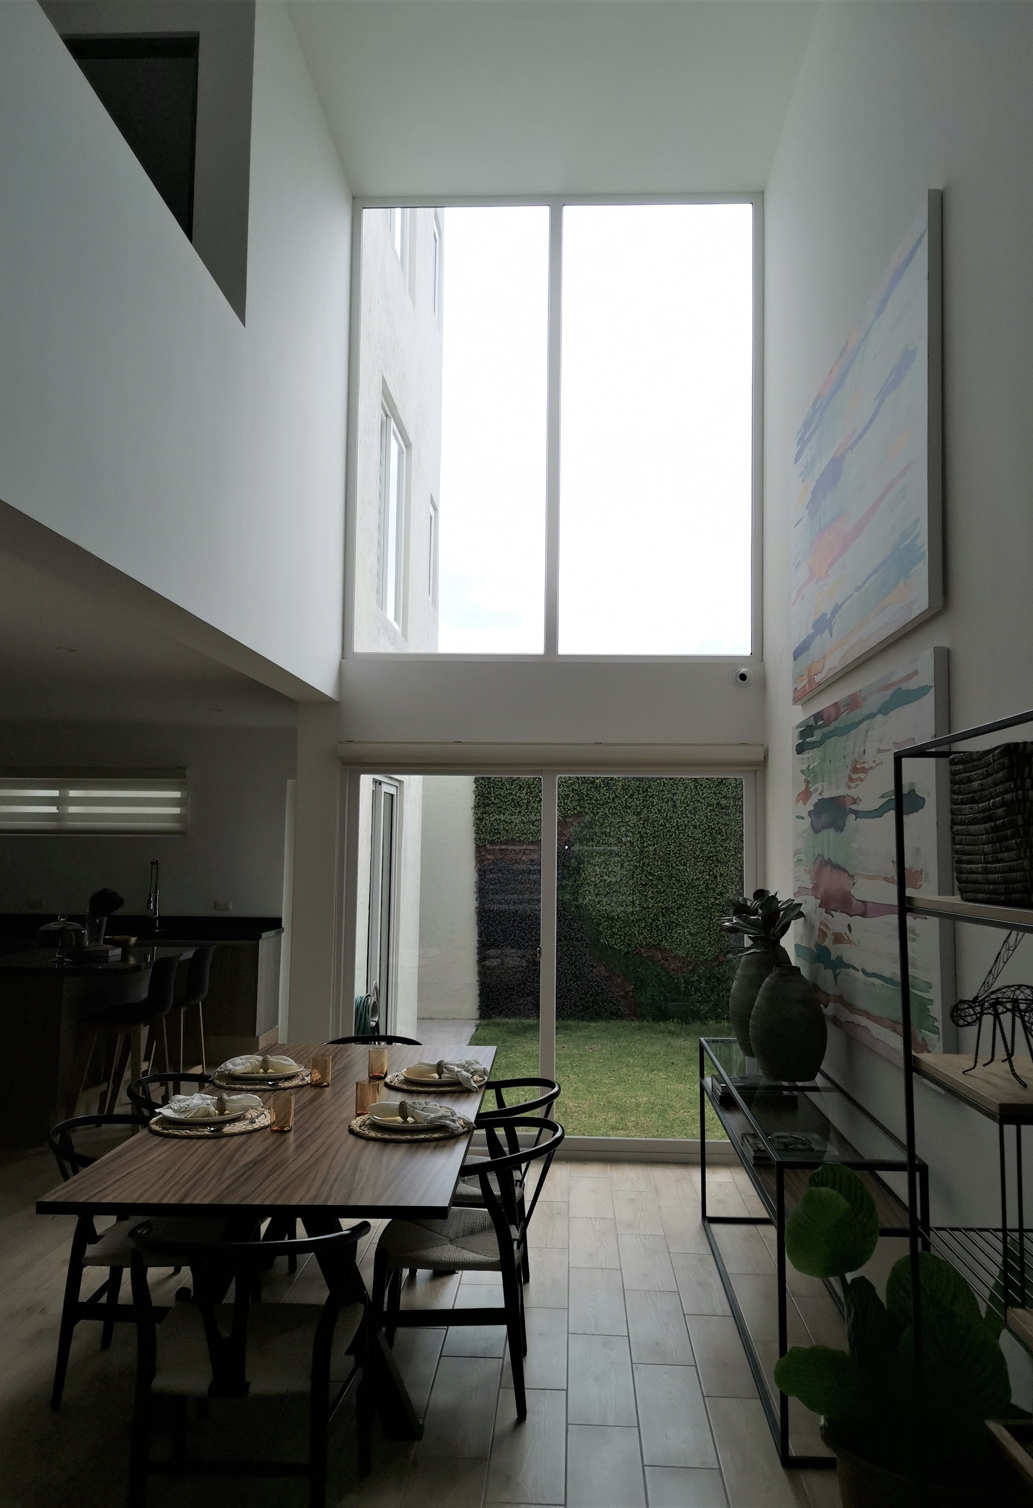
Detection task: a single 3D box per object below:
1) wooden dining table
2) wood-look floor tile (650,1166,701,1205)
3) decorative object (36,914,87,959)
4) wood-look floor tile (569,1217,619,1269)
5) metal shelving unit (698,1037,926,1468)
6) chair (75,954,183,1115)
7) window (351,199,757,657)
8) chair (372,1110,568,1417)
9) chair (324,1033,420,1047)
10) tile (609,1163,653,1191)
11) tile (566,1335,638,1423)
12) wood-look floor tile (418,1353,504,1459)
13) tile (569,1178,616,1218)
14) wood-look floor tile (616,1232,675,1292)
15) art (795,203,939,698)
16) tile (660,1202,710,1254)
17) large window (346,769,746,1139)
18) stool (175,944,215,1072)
[{"bbox_3d":[-0.645,1.589,3.904,1.020,0.750,2.206,1,-4,2],"label":"wooden dining table"},{"bbox_3d":[0.776,2.118,5.524,0.200,0.010,0.595,1,-4,3],"label":"wood-look floor tile"},{"bbox_3d":[-2.719,1.097,6.780,0.300,0.270,0.300,1,-4,3],"label":"decorative object"},{"bbox_3d":[0.318,2.035,4.712,0.200,0.012,0.592,0,-4,3],"label":"wood-look floor tile"},{"bbox_3d":[0.953,1.578,4.003,0.400,0.786,1.985,1,-5,3],"label":"metal shelving unit"},{"bbox_3d":[-2.198,1.626,6.322,0.550,0.980,0.460,0,-4,3],"label":"chair"},{"bbox_3d":[0.200,-1.816,6.232,2.264,2.615,0.080,0,-4,3],"label":"window"},{"bbox_3d":[-0.138,1.552,3.501,0.560,0.760,0.530,0,-4,3],"label":"chair"},{"bbox_3d":[-0.681,1.659,4.941,0.550,0.760,0.520,1,-4,3],"label":"chair"},{"bbox_3d":[0.568,2.107,5.634,0.200,0.012,0.484,0,-4,3],"label":"tile"},{"bbox_3d":[0.259,1.927,3.496,0.200,0.010,0.600,1,-5,3],"label":"tile"},{"bbox_3d":[-0.156,1.908,3.317,0.200,0.010,0.600,1,-5,3],"label":"wood-look floor tile"},{"bbox_3d":[0.347,2.071,5.282,0.200,0.010,0.600,1,-5,3],"label":"tile"},{"bbox_3d":[0.510,2.009,4.477,0.200,0.010,0.600,1,-5,3],"label":"wood-look floor tile"},{"bbox_3d":[1.247,-0.940,4.244,0.040,1.230,2.000,1,-4,3],"label":"art"},{"bbox_3d":[0.735,2.053,4.883,0.200,0.012,0.592,0,-4,3],"label":"tile"},{"bbox_3d":[0.167,1.069,6.017,2.174,1.984,0.080,0,-4,3],"label":"large window"},{"bbox_3d":[-2.239,1.731,7.410,0.500,0.960,0.460,1,-4,3],"label":"stool"}]

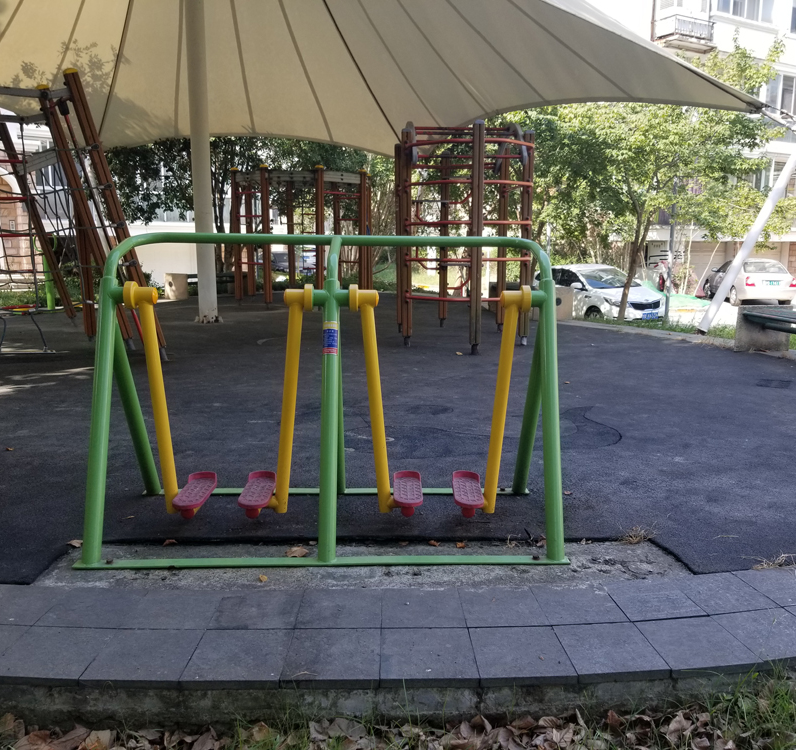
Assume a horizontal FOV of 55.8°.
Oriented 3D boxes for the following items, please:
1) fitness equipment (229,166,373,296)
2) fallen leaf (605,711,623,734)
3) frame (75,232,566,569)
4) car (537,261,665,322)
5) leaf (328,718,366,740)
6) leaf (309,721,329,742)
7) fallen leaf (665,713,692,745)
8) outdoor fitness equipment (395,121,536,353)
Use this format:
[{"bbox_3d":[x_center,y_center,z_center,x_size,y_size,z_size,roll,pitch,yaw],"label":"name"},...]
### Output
[{"bbox_3d":[-1.964,-2.827,15.546,2.780,2.680,2.780,0,10,0],"label":"fitness equipment"},{"bbox_3d":[0.635,1.023,2.212,0.048,0.035,0.055,0,10,0],"label":"fallen leaf"},{"bbox_3d":[-0.307,0.042,3.374,2.000,1.320,0.940,0,10,-1],"label":"frame"},{"bbox_3d":[4.685,-1.939,18.334,1.720,1.460,4.370,-4,11,-22],"label":"car"},{"bbox_3d":[-0.146,1.028,2.178,0.110,0.030,0.070,0,10,0],"label":"leaf"},{"bbox_3d":[-0.230,1.029,2.168,0.062,0.028,0.065,0,10,0],"label":"leaf"},{"bbox_3d":[0.816,1.028,2.185,0.070,0.040,0.075,0,10,0],"label":"fallen leaf"},{"bbox_3d":[0.804,-1.770,9.893,1.650,2.600,2.950,-1,10,-4],"label":"outdoor fitness equipment"}]

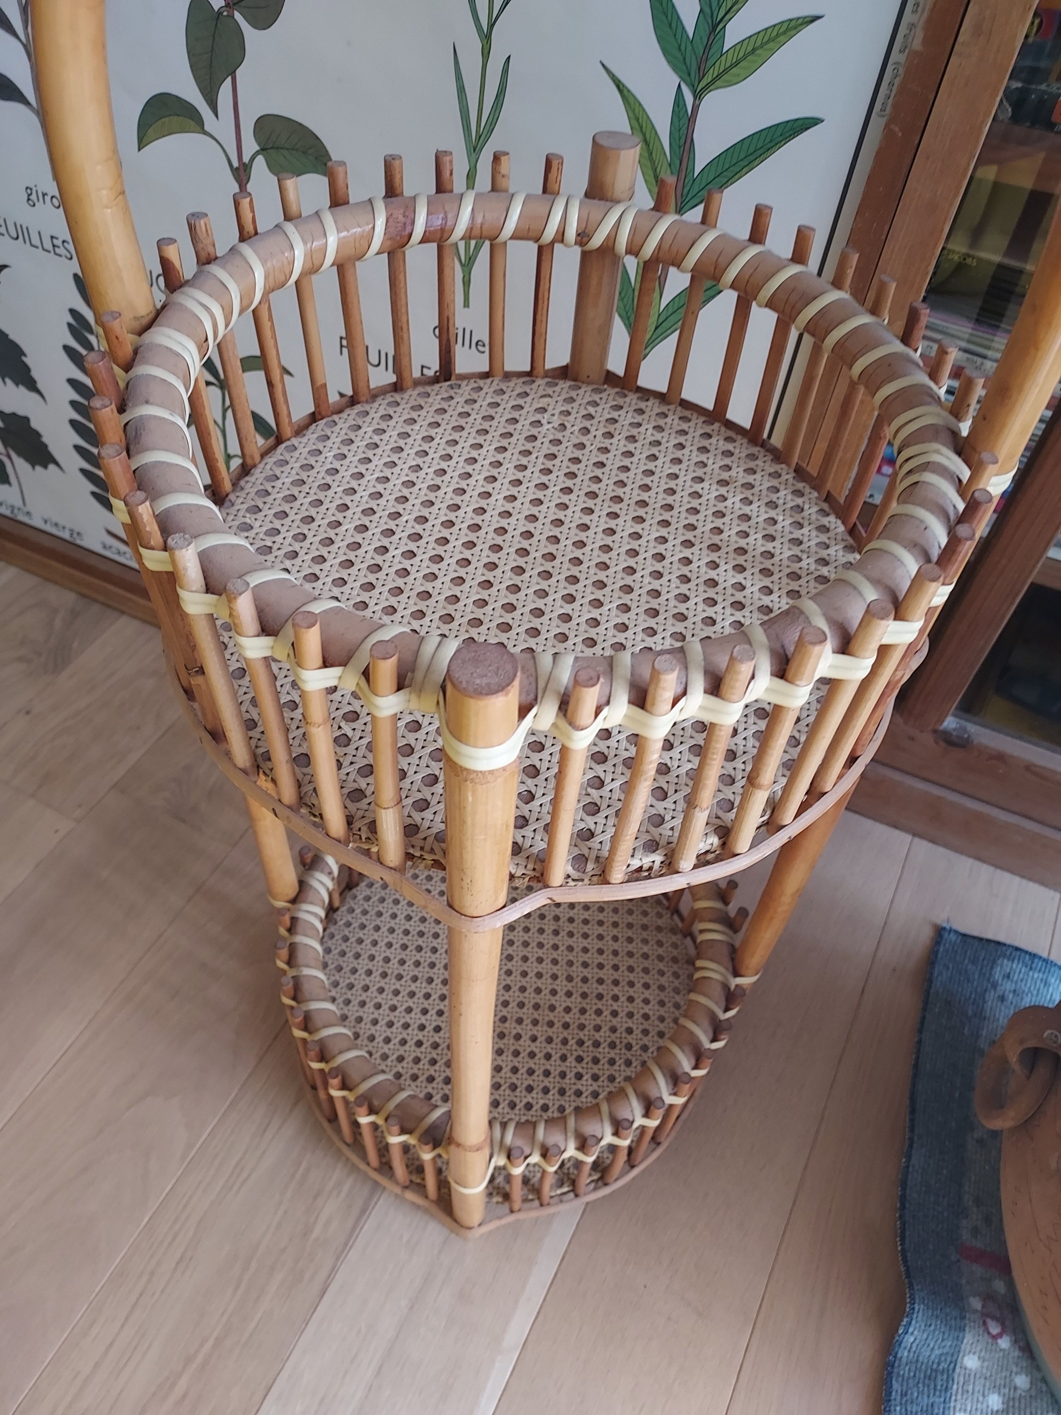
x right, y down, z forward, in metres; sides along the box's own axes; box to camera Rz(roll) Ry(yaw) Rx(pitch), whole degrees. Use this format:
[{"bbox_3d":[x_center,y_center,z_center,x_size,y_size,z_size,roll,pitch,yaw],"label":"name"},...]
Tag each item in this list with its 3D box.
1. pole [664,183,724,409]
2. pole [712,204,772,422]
[{"bbox_3d":[0.085,-0.207,0.512,0.007,0.121,0.007,25,55,15],"label":"pole"},{"bbox_3d":[0.112,-0.203,0.522,0.008,0.123,0.008,12,53,7],"label":"pole"}]

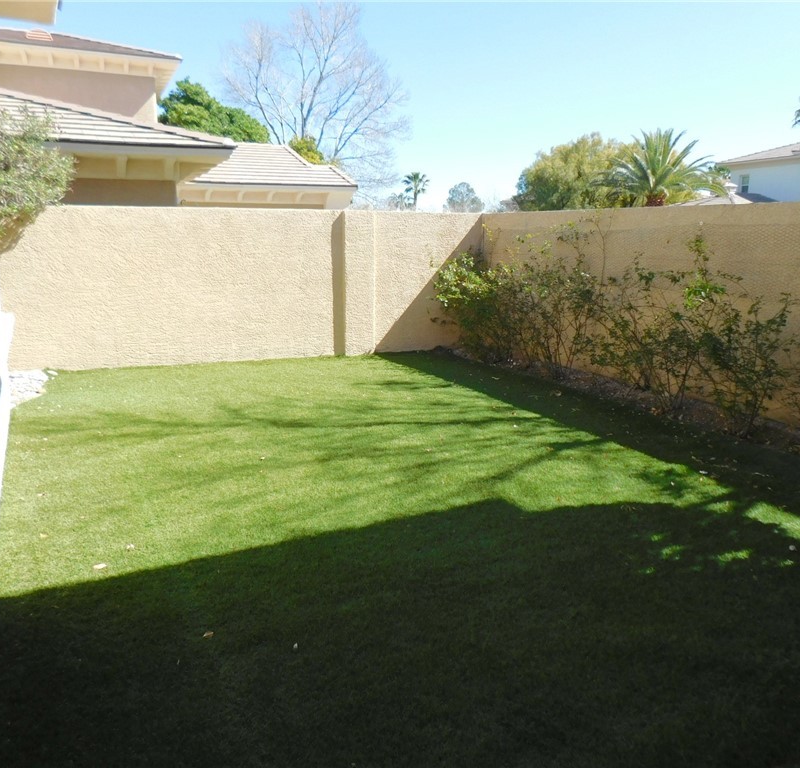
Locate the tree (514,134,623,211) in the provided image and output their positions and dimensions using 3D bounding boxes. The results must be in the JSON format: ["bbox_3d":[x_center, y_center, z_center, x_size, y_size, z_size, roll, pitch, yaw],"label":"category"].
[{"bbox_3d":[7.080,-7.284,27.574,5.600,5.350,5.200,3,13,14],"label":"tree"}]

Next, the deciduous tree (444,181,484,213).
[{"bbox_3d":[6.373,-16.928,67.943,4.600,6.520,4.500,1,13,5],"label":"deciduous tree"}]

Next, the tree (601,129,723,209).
[{"bbox_3d":[8.570,-5.960,22.747,4.300,4.880,4.200,5,13,20],"label":"tree"}]

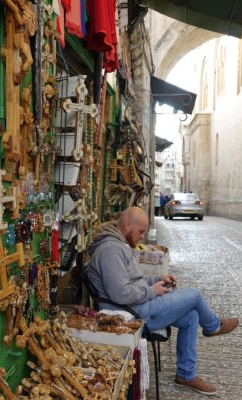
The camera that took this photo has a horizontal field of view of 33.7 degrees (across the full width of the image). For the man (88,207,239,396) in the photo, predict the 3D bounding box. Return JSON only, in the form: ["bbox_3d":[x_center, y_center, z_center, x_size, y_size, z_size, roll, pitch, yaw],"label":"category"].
[{"bbox_3d":[0.270,0.675,2.780,0.980,1.280,0.550,1,3,8],"label":"man"}]

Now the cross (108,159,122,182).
[{"bbox_3d":[-0.070,-0.317,4.300,0.160,0.250,0.025,-1,3,-37],"label":"cross"}]

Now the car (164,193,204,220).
[{"bbox_3d":[3.530,0.430,23.500,1.770,1.470,4.500,1,1,1],"label":"car"}]

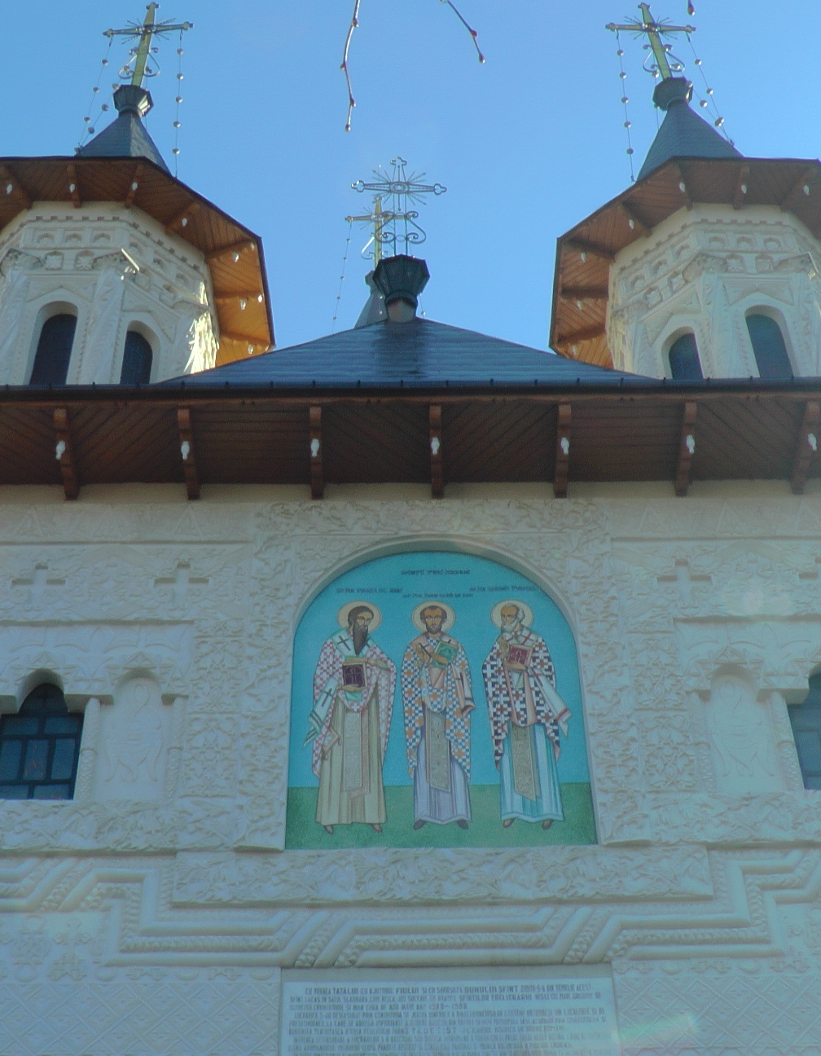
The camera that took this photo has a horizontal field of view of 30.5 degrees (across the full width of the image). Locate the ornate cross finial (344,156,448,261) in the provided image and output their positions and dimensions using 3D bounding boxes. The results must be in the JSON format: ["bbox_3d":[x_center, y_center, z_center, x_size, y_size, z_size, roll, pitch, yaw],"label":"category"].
[{"bbox_3d":[-0.125,-3.904,18.363,1.200,2.050,0.130,0,-40,-1],"label":"ornate cross finial"}]

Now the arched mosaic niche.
[{"bbox_3d":[0.184,1.123,10.573,2.030,2.570,0.220,0,-40,-1],"label":"arched mosaic niche"}]

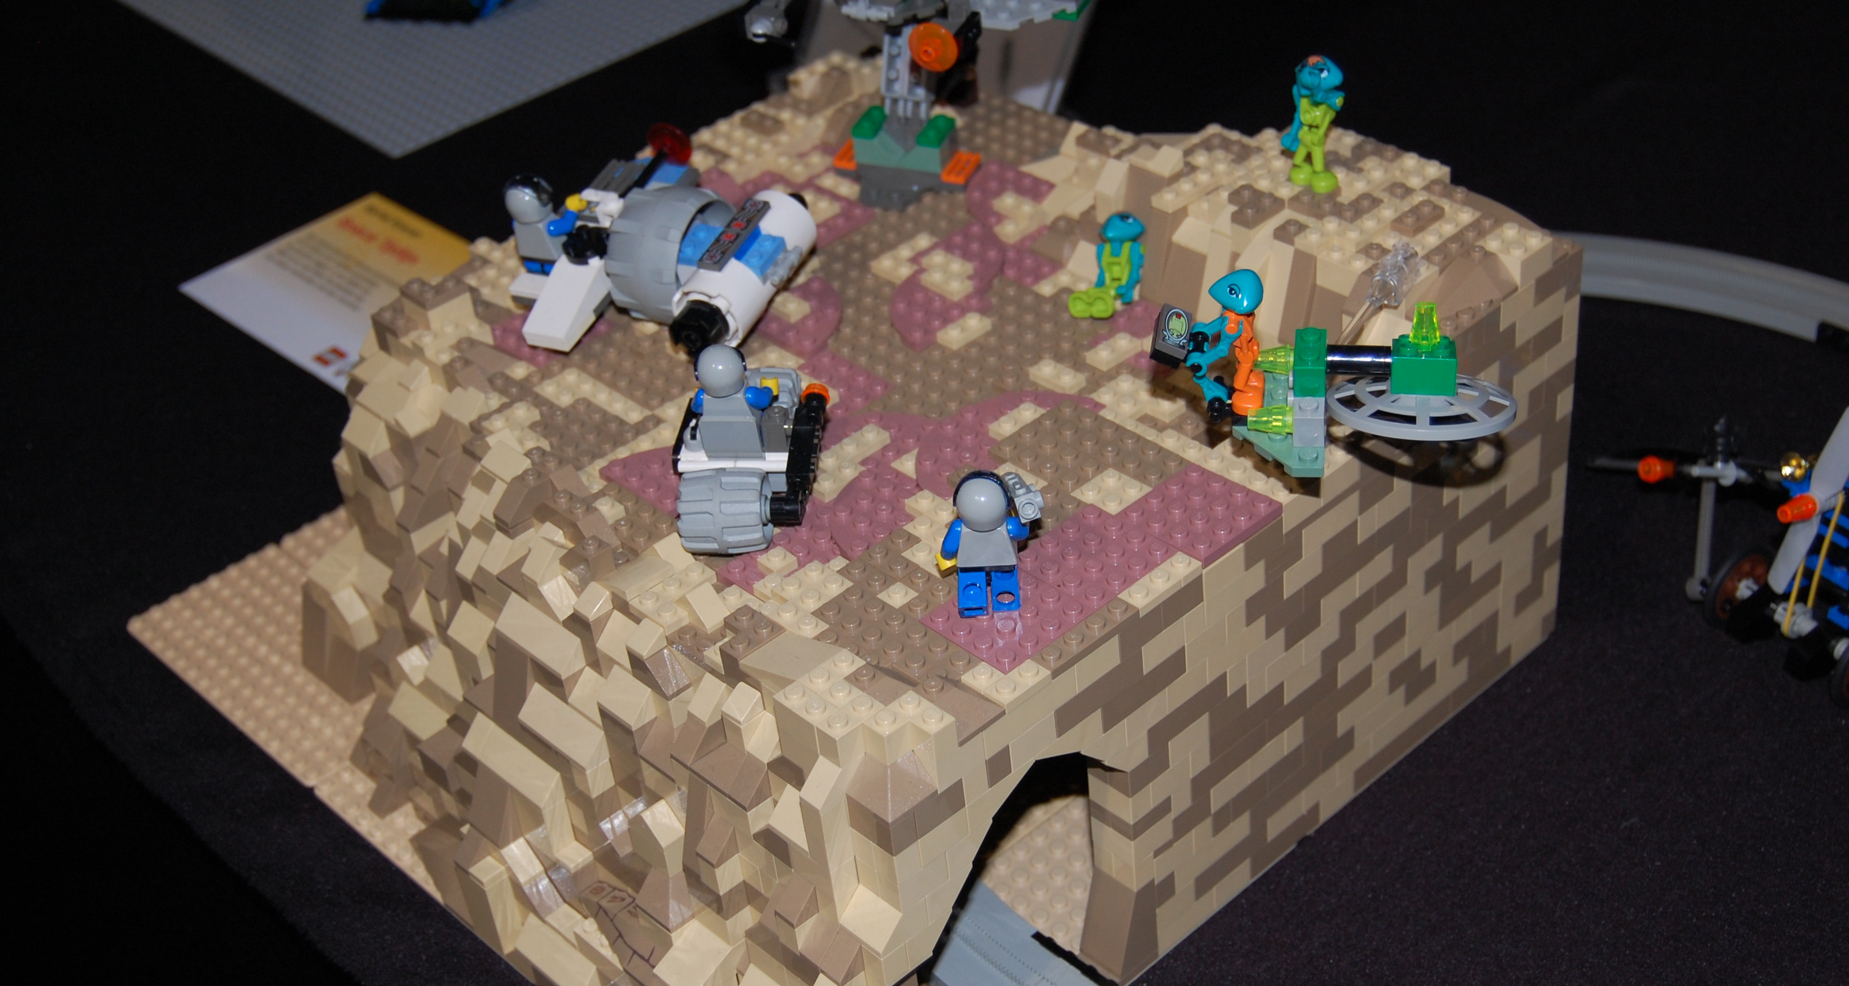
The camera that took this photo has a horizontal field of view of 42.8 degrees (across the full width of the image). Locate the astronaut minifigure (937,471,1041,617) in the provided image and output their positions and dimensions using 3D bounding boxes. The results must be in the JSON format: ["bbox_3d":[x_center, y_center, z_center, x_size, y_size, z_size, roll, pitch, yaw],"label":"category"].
[{"bbox_3d":[0.016,0.010,0.591,0.026,0.043,0.019,-3,36,5],"label":"astronaut minifigure"}]

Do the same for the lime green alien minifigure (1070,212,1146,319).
[{"bbox_3d":[0.056,-0.070,0.716,0.018,0.029,0.024,5,37,16],"label":"lime green alien minifigure"}]

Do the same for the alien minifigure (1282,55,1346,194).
[{"bbox_3d":[0.115,-0.111,0.696,0.019,0.043,0.016,14,40,26],"label":"alien minifigure"}]

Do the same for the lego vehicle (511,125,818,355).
[{"bbox_3d":[-0.087,-0.078,0.738,0.087,0.044,0.077,12,47,25],"label":"lego vehicle"}]

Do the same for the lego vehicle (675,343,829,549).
[{"bbox_3d":[-0.051,-0.020,0.646,0.040,0.048,0.072,0,36,10],"label":"lego vehicle"}]

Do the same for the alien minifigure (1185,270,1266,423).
[{"bbox_3d":[0.075,-0.037,0.585,0.019,0.042,0.017,-4,36,4],"label":"alien minifigure"}]

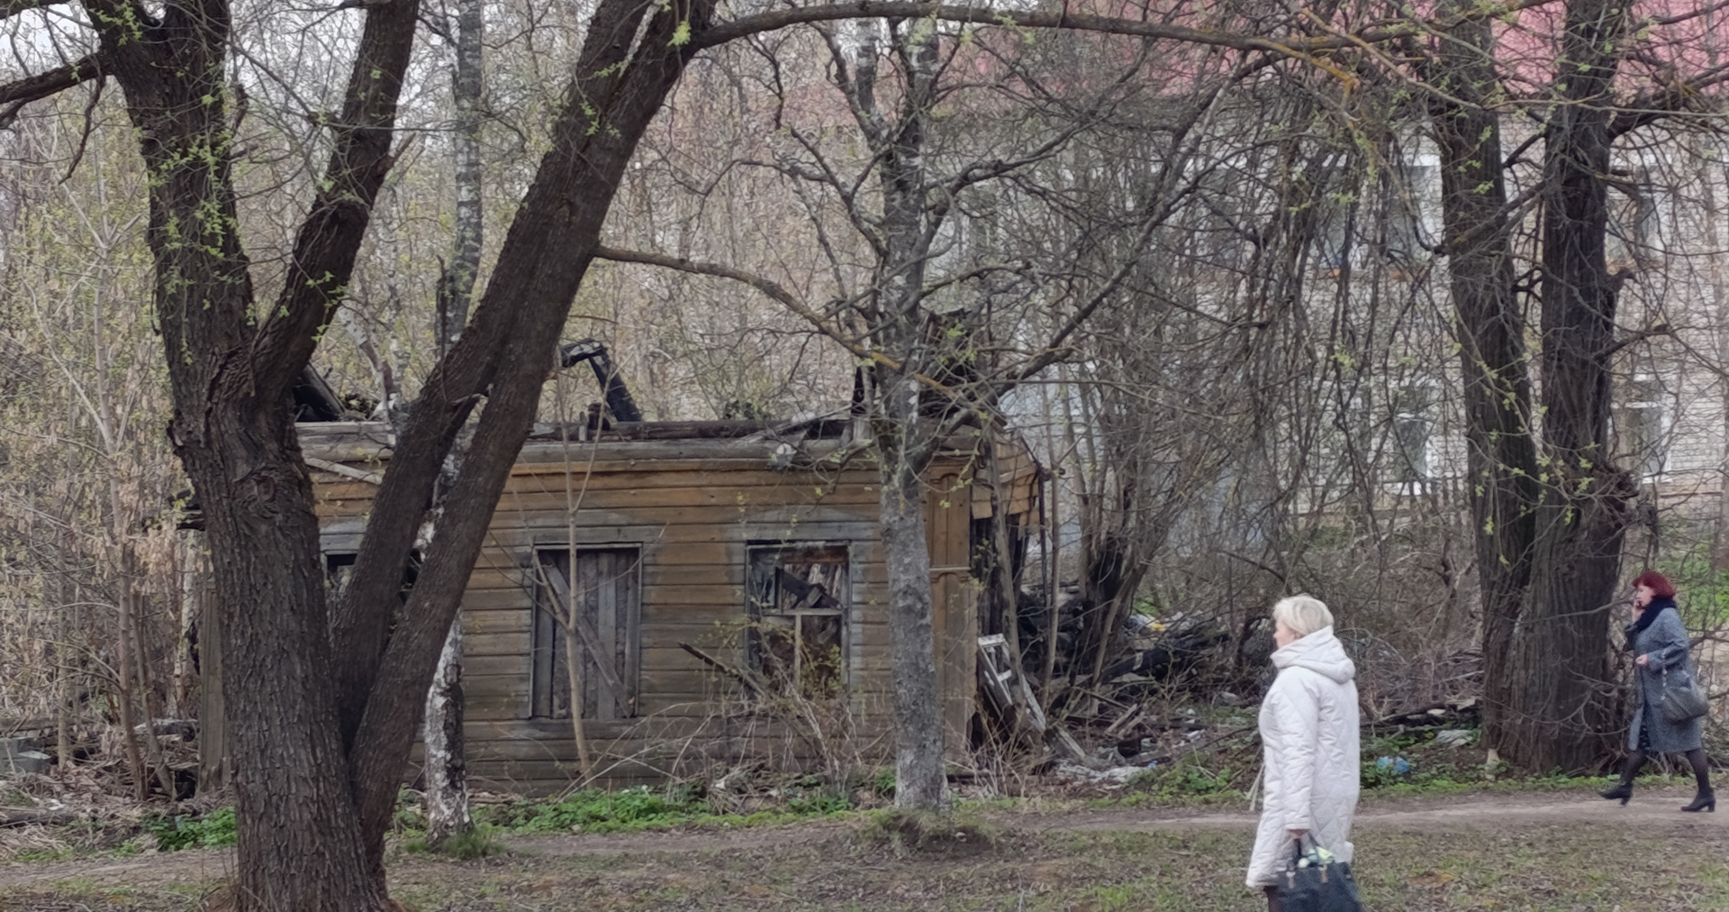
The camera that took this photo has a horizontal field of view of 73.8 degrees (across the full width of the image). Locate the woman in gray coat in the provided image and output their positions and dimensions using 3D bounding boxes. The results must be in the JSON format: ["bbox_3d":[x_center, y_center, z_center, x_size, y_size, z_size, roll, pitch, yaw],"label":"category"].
[{"bbox_3d":[5.530,1.636,8.040,0.700,1.650,0.500,-1,-4,13],"label":"woman in gray coat"}]

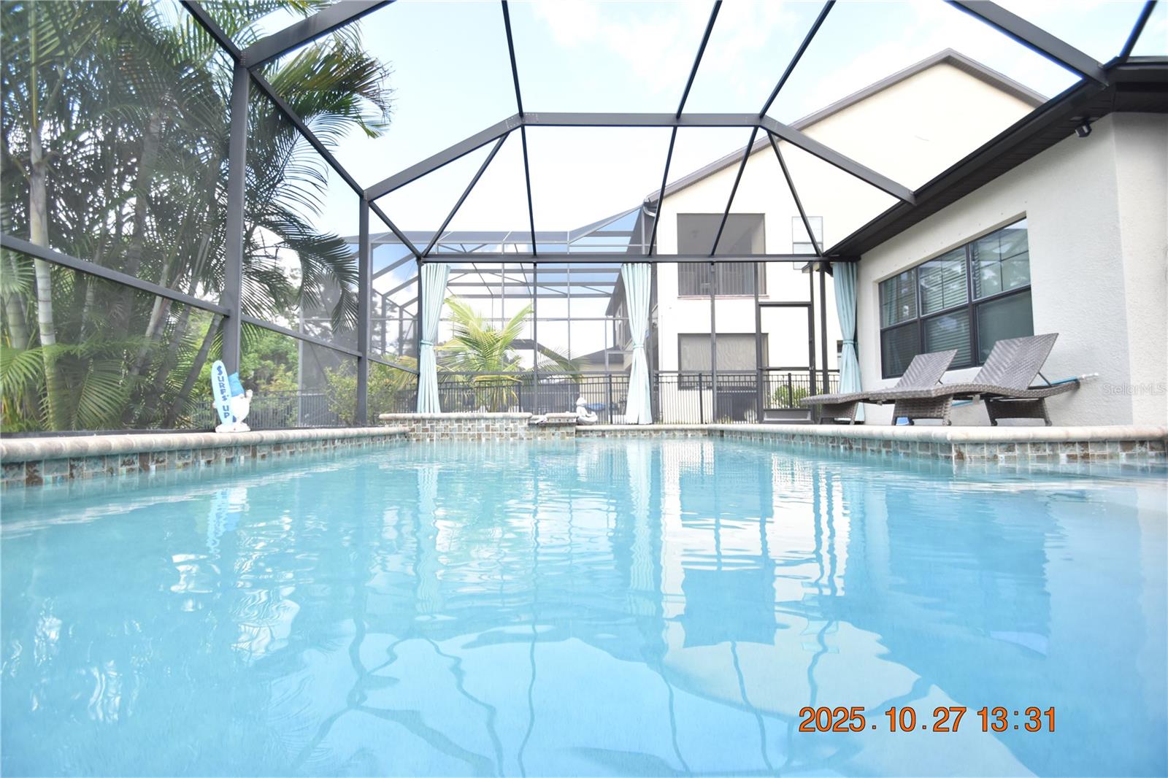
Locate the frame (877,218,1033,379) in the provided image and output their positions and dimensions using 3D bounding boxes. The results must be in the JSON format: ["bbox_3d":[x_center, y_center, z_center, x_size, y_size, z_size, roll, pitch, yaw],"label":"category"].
[{"bbox_3d":[4.909,-1.029,6.642,0.100,1.600,2.710,0,-4,0],"label":"frame"}]

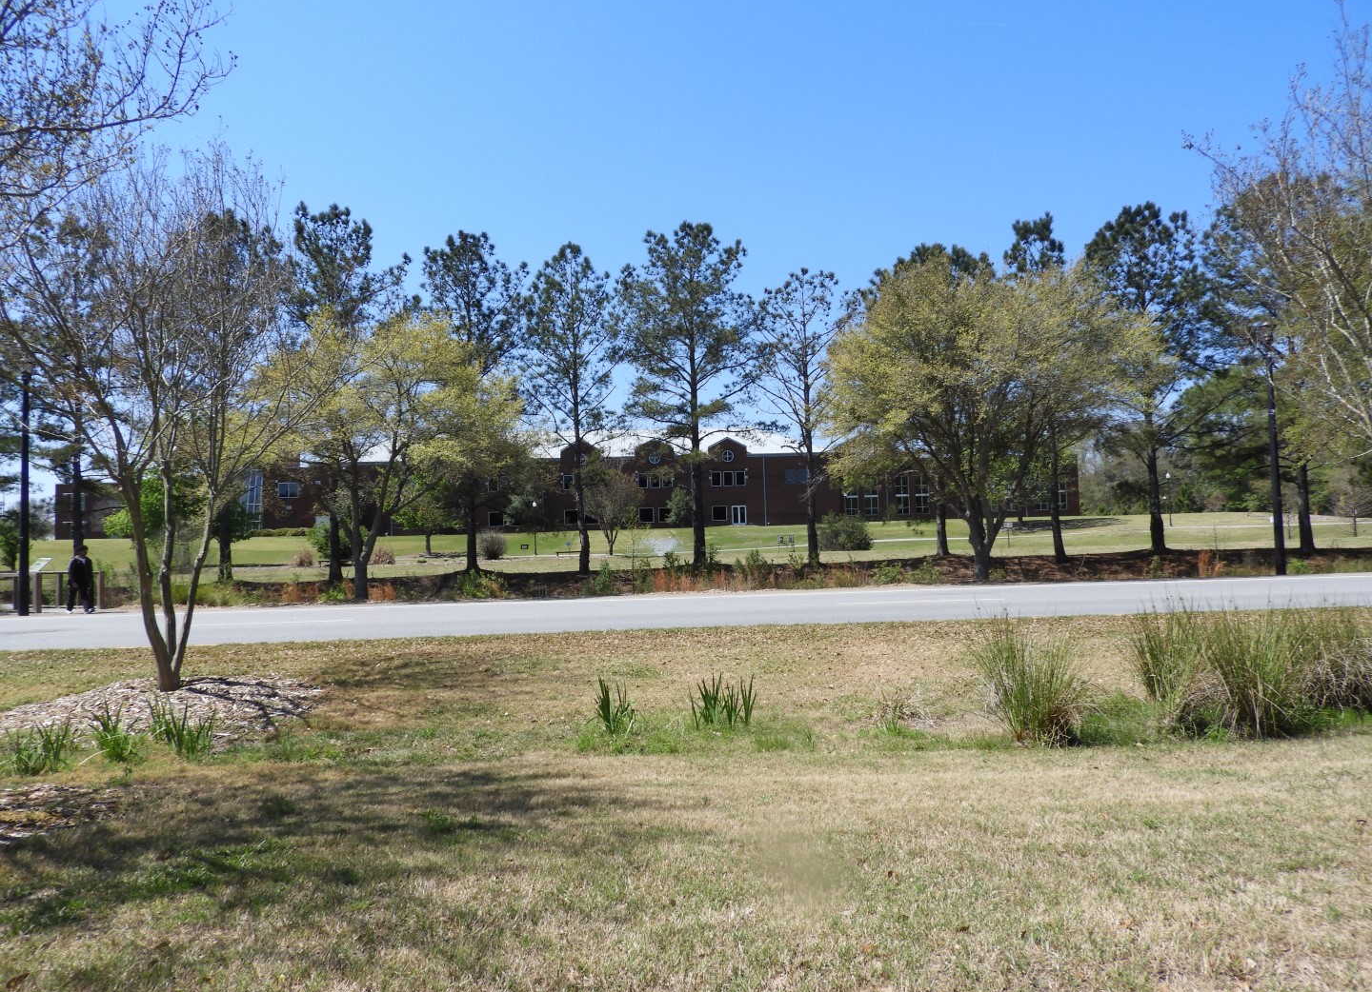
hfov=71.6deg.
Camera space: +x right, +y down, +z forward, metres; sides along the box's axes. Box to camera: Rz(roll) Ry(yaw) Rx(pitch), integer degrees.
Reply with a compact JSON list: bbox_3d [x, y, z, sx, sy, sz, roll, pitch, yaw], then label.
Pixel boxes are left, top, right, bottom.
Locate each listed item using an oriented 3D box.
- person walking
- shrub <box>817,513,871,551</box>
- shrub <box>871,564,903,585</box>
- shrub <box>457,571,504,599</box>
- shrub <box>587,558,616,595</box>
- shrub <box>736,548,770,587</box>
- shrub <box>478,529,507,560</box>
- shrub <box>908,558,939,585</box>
[{"bbox_3d":[-15.393,2.127,24.200,0.580,1.750,0.520,-2,-3,17],"label":"person walking"},{"bbox_3d":[9.672,2.157,58.000,3.400,2.350,2.900,-1,-3,0],"label":"shrub"},{"bbox_3d":[5.577,2.171,26.400,0.900,0.580,0.800,-1,-3,0],"label":"shrub"},{"bbox_3d":[-5.545,2.403,25.700,1.270,0.800,1.000,-1,-3,0],"label":"shrub"},{"bbox_3d":[-2.297,2.195,25.800,0.780,1.000,0.740,-1,-3,0],"label":"shrub"},{"bbox_3d":[1.918,2.023,26.800,0.970,1.120,0.880,-1,-3,0],"label":"shrub"},{"bbox_3d":[-11.796,2.941,58.000,1.720,1.780,1.650,-1,-3,0],"label":"shrub"},{"bbox_3d":[6.604,2.082,26.400,0.870,0.740,0.780,-1,-3,0],"label":"shrub"}]

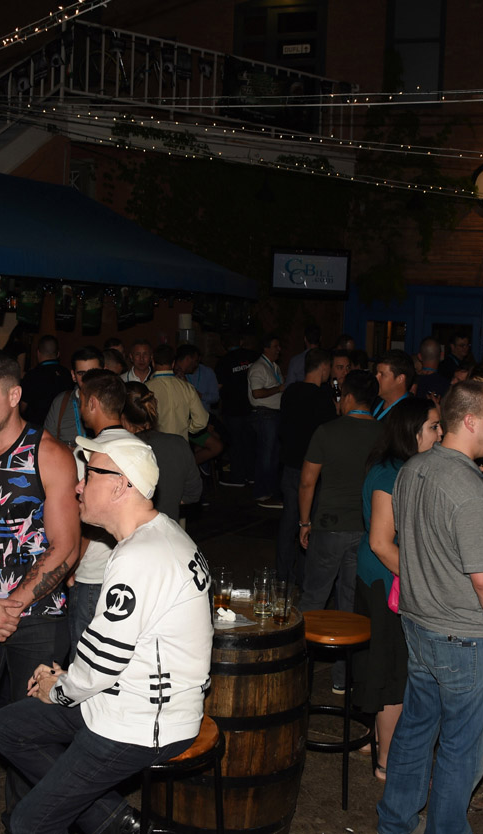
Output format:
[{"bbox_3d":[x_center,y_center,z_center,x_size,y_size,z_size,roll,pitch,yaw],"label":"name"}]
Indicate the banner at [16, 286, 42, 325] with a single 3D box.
[{"bbox_3d":[-1.850,-0.956,8.500,0.030,0.430,0.300,8,8,44],"label":"banner"}]

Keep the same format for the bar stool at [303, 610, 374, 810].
[{"bbox_3d":[0.368,1.241,4.245,0.400,0.720,0.400,2,5,0],"label":"bar stool"}]

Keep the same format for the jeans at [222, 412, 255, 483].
[{"bbox_3d":[-0.023,0.322,11.400,0.380,0.900,0.280,-2,7,-40],"label":"jeans"}]

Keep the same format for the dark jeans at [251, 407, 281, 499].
[{"bbox_3d":[0.307,0.422,10.630,0.340,0.980,0.330,4,6,18],"label":"dark jeans"}]

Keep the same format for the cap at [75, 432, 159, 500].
[{"bbox_3d":[-0.330,0.116,2.720,0.270,0.135,0.180,36,5,-6],"label":"cap"}]

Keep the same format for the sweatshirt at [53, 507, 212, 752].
[{"bbox_3d":[-0.327,0.625,2.950,0.460,0.660,0.500,4,6,11],"label":"sweatshirt"}]

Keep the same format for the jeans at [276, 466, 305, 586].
[{"bbox_3d":[0.422,0.822,7.195,0.380,0.950,0.320,5,6,30],"label":"jeans"}]

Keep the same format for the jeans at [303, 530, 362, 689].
[{"bbox_3d":[0.483,1.016,5.188,0.400,0.950,0.300,3,5,8],"label":"jeans"}]

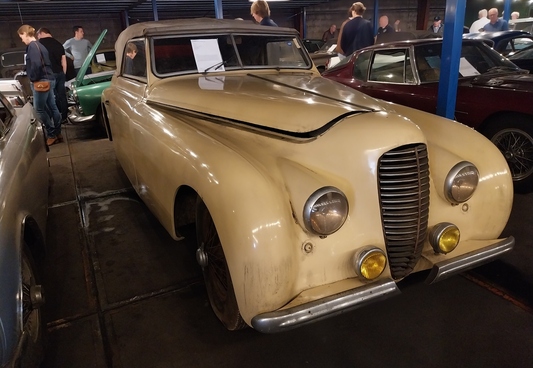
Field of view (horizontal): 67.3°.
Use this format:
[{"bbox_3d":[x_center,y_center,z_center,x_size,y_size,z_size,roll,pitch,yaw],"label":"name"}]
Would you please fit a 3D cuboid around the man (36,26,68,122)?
[{"bbox_3d":[-4.125,-2.087,7.700,0.400,1.740,0.500,14,27,39],"label":"man"}]

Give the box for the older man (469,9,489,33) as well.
[{"bbox_3d":[4.954,-3.243,9.400,0.520,1.680,0.360,-1,21,8],"label":"older man"}]

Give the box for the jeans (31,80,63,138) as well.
[{"bbox_3d":[-3.336,-1.150,6.100,0.380,0.900,0.380,-10,21,-16],"label":"jeans"}]

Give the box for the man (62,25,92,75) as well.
[{"bbox_3d":[-3.595,-2.218,8.059,0.580,1.810,0.320,-15,23,-29],"label":"man"}]

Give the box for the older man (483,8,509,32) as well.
[{"bbox_3d":[4.085,-2.295,7.397,0.520,1.740,0.320,7,22,25],"label":"older man"}]

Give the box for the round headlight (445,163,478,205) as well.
[{"bbox_3d":[0.949,-0.002,1.945,0.210,0.215,0.110,-12,22,-21],"label":"round headlight"}]

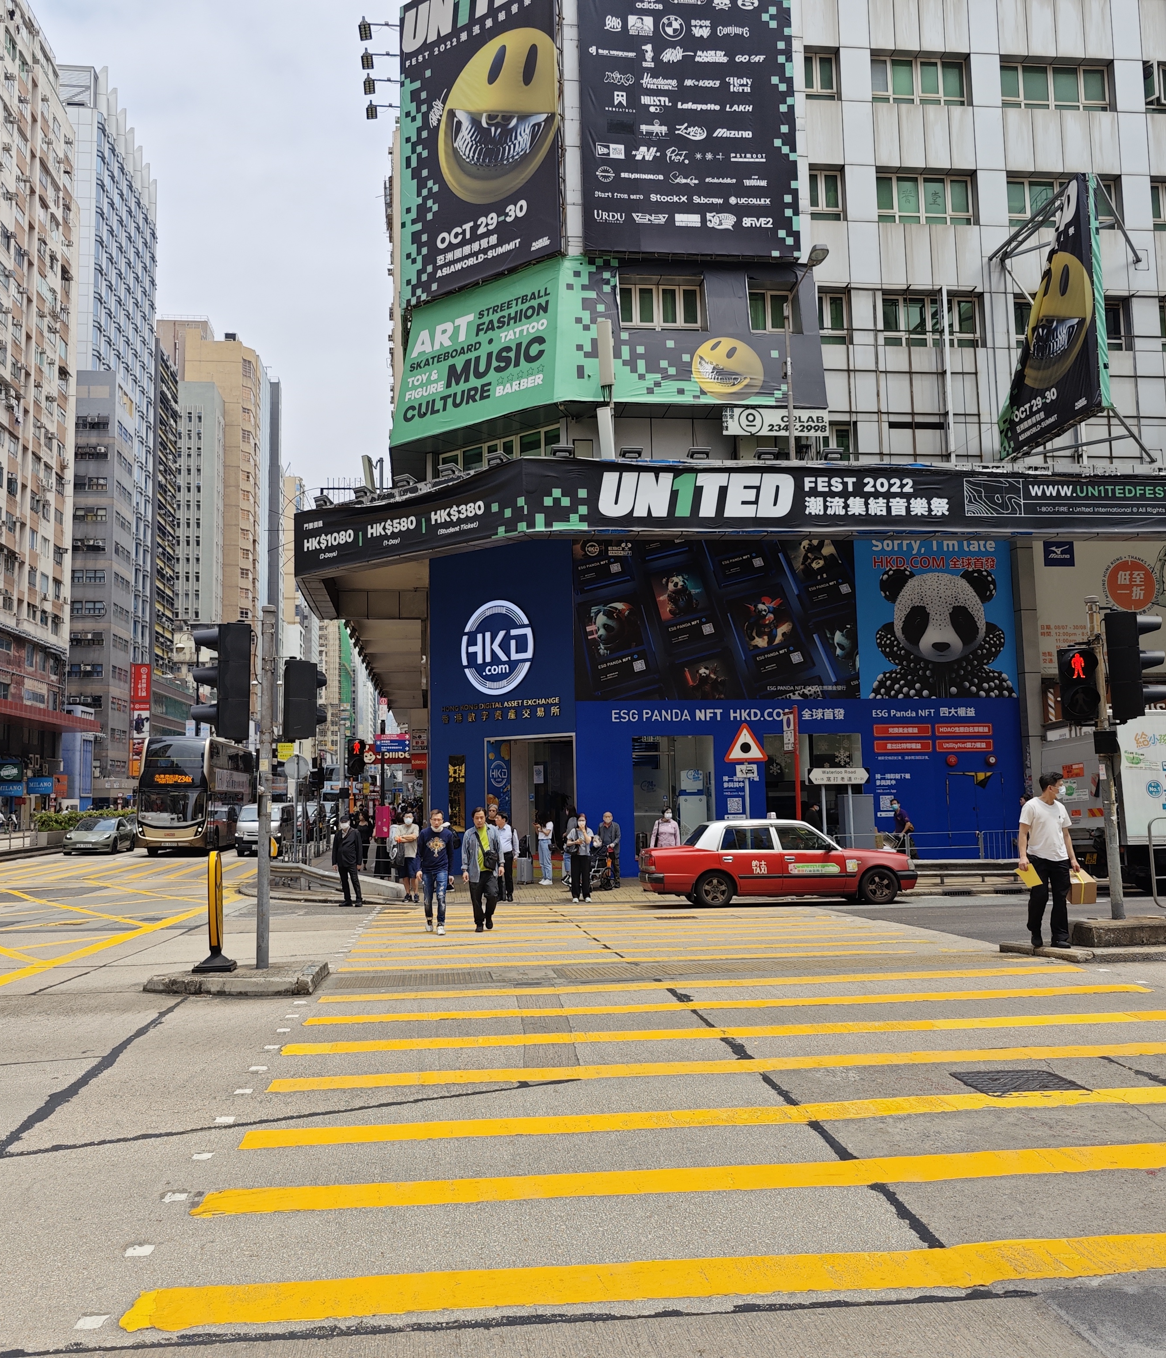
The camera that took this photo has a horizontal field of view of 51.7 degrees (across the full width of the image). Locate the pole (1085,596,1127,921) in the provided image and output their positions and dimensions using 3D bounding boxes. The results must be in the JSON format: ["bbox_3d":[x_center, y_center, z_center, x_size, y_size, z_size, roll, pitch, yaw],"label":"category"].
[{"bbox_3d":[5.921,0.866,13.593,0.150,3.648,0.150,-1,-6,-6],"label":"pole"}]

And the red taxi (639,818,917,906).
[{"bbox_3d":[3.347,3.123,21.070,4.690,1.530,1.700,-1,-6,-5],"label":"red taxi"}]

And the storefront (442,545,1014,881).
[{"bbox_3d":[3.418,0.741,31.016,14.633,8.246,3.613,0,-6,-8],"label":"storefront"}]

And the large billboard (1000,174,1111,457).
[{"bbox_3d":[10.882,-8.297,28.163,0.330,5.150,4.100,0,-6,-8],"label":"large billboard"}]

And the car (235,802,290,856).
[{"bbox_3d":[-12.177,5.812,46.642,1.700,1.980,4.695,0,-6,-6],"label":"car"}]

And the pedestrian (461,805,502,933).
[{"bbox_3d":[-1.441,2.677,17.038,0.550,1.710,0.420,-1,-6,-3],"label":"pedestrian"}]

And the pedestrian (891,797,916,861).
[{"bbox_3d":[6.637,3.298,24.777,0.520,1.625,0.460,0,-6,-10],"label":"pedestrian"}]

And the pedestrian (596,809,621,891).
[{"bbox_3d":[0.517,3.475,24.545,0.520,1.544,0.420,-3,-6,14],"label":"pedestrian"}]

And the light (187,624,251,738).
[{"bbox_3d":[-3.544,0.000,11.774,0.490,1.100,0.370,-1,-6,0],"label":"light"}]

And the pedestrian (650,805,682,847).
[{"bbox_3d":[1.629,3.269,23.182,0.500,1.564,0.360,0,-6,-8],"label":"pedestrian"}]

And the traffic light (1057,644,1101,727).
[{"bbox_3d":[5.290,0.068,12.855,0.370,0.770,0.340,-1,-6,2],"label":"traffic light"}]

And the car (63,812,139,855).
[{"bbox_3d":[-19.421,6.345,48.831,1.850,1.443,4.690,0,-6,-9],"label":"car"}]

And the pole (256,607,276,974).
[{"bbox_3d":[-3.038,1.018,11.563,0.125,3.478,0.125,-1,-6,0],"label":"pole"}]

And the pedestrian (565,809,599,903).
[{"bbox_3d":[-0.026,3.281,21.977,0.520,1.606,0.400,-1,-6,3],"label":"pedestrian"}]

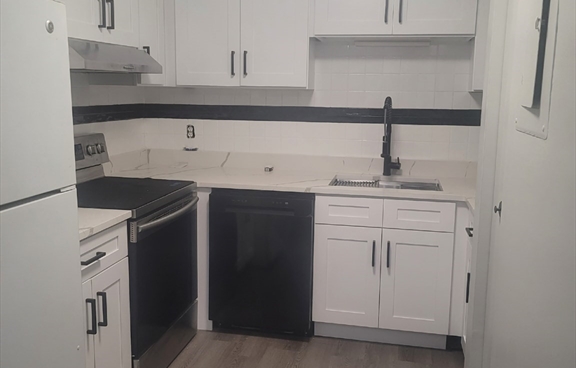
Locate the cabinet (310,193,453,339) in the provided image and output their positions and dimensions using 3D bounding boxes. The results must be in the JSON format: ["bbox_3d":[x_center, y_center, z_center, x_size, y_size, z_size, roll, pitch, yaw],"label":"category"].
[{"bbox_3d":[0.590,0.425,3.409,0.763,0.806,0.618,3,10,12],"label":"cabinet"}]

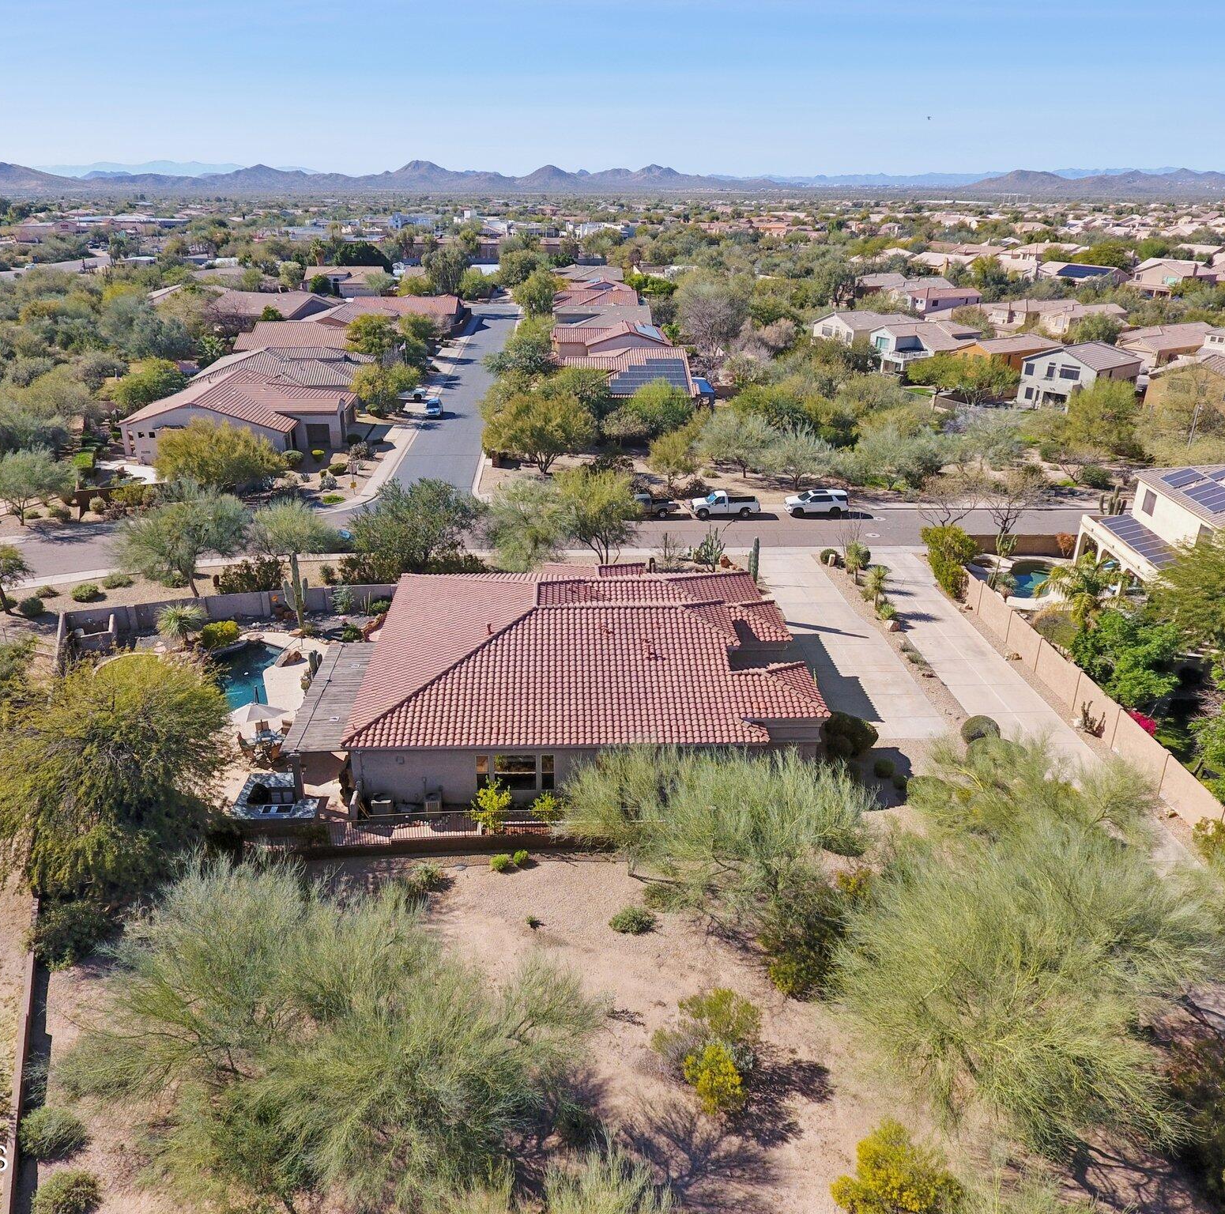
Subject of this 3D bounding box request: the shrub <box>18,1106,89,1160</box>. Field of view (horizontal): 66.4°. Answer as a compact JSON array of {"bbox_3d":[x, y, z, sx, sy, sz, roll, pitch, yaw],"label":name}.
[{"bbox_3d":[-15.585,14.648,26.091,1.771,1.149,1.364,0,24,0],"label":"shrub"}]

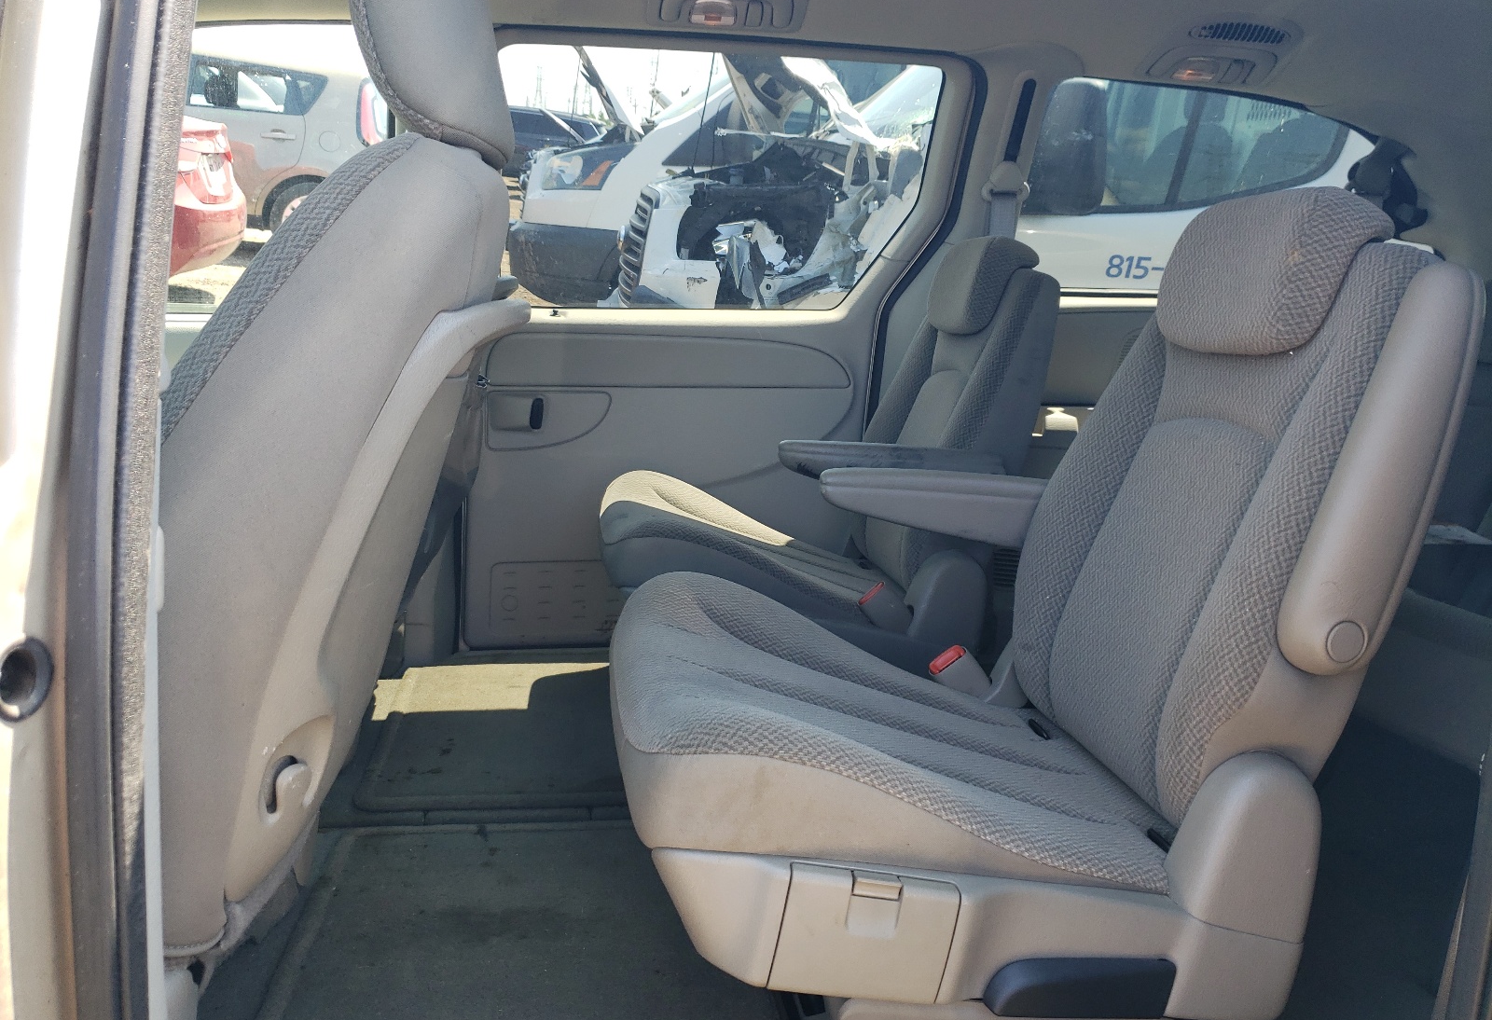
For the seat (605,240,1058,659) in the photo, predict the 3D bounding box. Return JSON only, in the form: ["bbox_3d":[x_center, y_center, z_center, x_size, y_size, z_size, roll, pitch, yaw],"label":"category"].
[{"bbox_3d":[0.127,-0.057,2.036,0.800,0.880,0.580,0,11,-9],"label":"seat"}]

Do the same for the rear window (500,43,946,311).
[{"bbox_3d":[-0.055,-0.624,2.210,0.840,0.490,0.060,0,28,-9],"label":"rear window"}]

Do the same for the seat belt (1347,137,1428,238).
[{"bbox_3d":[1.298,-0.652,2.266,0.130,0.190,0.100,0,11,-9],"label":"seat belt"}]

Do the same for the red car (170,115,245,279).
[{"bbox_3d":[-5.303,-1.790,6.134,4.600,1.470,1.780,-1,16,-7],"label":"red car"}]

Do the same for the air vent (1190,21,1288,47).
[{"bbox_3d":[0.865,-0.830,1.956,0.175,0.030,0.050,0,11,-9],"label":"air vent"}]

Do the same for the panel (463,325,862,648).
[{"bbox_3d":[-0.180,-0.048,2.376,0.840,0.690,0.090,0,11,-9],"label":"panel"}]

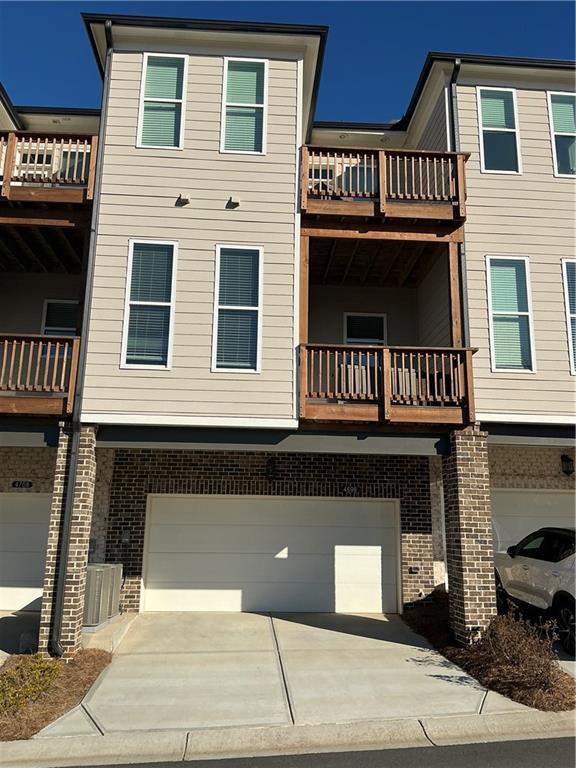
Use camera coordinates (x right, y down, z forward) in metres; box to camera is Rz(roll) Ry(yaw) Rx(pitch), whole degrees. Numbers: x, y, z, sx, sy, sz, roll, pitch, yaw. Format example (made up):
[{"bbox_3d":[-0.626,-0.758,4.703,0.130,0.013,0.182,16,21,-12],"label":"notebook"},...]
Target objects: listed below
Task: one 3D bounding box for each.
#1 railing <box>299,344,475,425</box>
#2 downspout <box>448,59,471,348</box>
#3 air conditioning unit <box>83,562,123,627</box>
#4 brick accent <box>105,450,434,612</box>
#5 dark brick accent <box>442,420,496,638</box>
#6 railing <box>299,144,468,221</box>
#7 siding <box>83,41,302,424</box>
[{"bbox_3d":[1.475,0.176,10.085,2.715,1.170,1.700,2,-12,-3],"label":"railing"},{"bbox_3d":[2.905,-2.844,10.289,0.120,5.400,0.340,2,-12,-3],"label":"downspout"},{"bbox_3d":[-3.251,3.440,10.345,0.650,0.904,1.550,2,-12,-3],"label":"air conditioning unit"},{"bbox_3d":[-0.267,2.812,11.908,6.123,2.964,0.250,2,-12,-3],"label":"brick accent"},{"bbox_3d":[2.822,2.286,9.579,0.489,3.205,0.490,2,-12,-3],"label":"dark brick accent"},{"bbox_3d":[1.585,-3.189,10.144,2.755,1.210,0.380,2,-12,-3],"label":"railing"},{"bbox_3d":[-1.442,-2.485,10.177,3.316,6.481,0.250,2,-12,-3],"label":"siding"}]

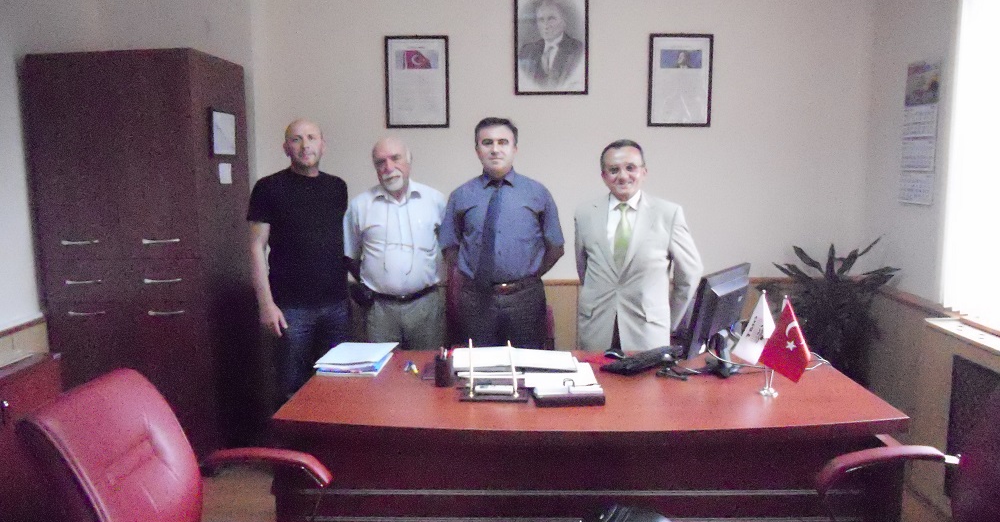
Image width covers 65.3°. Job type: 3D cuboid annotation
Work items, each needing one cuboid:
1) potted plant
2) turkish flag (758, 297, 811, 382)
[{"bbox_3d":[1.638,0.470,3.896,0.580,1.173,0.550,0,9,0],"label":"potted plant"},{"bbox_3d":[0.997,0.275,2.733,0.180,0.290,0.070,1,9,6],"label":"turkish flag"}]

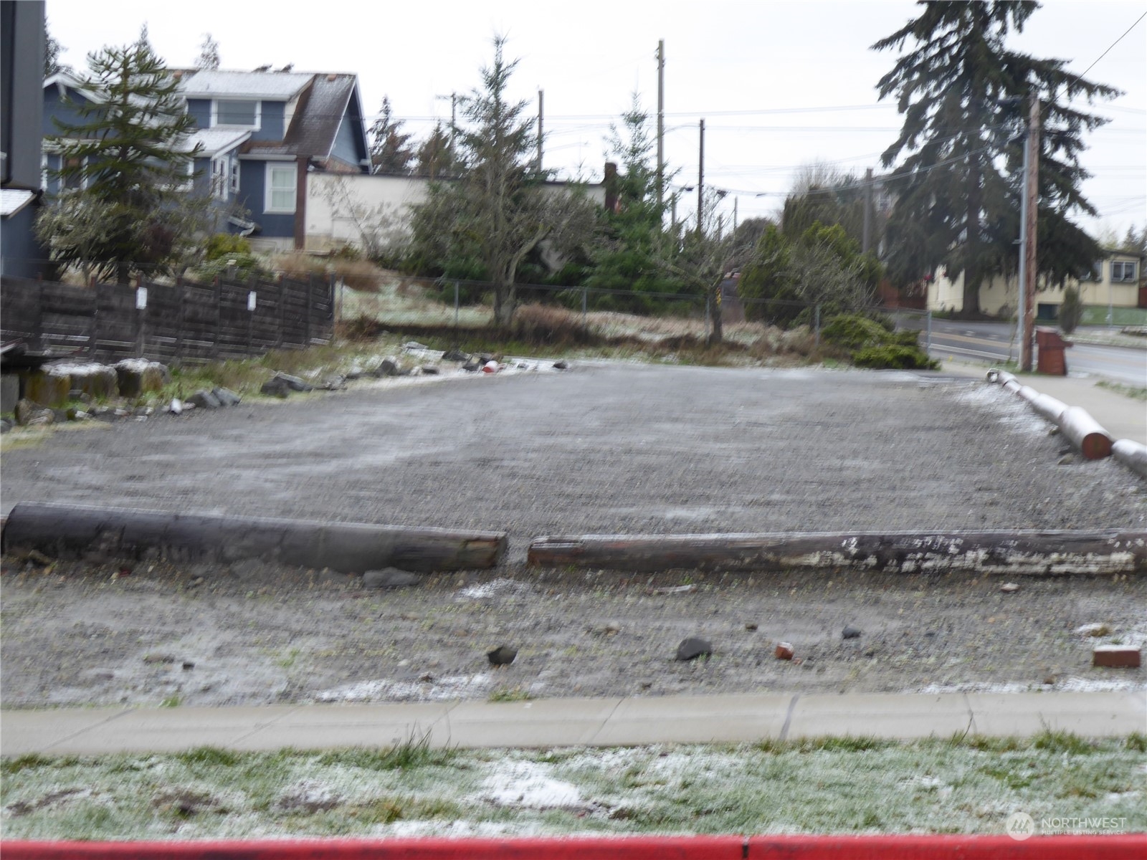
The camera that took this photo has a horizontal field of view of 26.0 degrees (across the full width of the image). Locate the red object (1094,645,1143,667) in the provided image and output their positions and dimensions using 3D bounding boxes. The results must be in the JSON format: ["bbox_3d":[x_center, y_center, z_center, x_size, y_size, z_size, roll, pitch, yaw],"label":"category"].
[{"bbox_3d":[2.406,1.008,11.000,0.200,0.067,0.096,2,2,11],"label":"red object"}]

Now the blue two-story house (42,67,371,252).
[{"bbox_3d":[-13.744,-9.687,90.000,12.000,6.900,8.500,3,3,8],"label":"blue two-story house"}]

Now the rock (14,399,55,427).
[{"bbox_3d":[-6.940,-0.225,32.000,0.510,0.370,0.420,2,3,-12],"label":"rock"}]

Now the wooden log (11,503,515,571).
[{"bbox_3d":[-2.159,0.746,16.750,3.420,0.370,0.360,2,3,8],"label":"wooden log"}]

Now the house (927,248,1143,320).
[{"bbox_3d":[25.268,-8.077,137.000,11.000,3.600,8.000,2,2,7],"label":"house"}]

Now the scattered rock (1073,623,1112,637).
[{"bbox_3d":[2.382,0.919,11.400,0.170,0.065,0.125,1,1,0],"label":"scattered rock"}]

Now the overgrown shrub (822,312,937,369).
[{"bbox_3d":[6.824,-1.991,55.500,2.500,1.200,1.900,2,2,7],"label":"overgrown shrub"}]

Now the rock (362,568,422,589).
[{"bbox_3d":[-0.971,0.794,13.300,0.310,0.115,0.200,1,1,0],"label":"rock"}]

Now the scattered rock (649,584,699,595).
[{"bbox_3d":[0.602,0.956,14.900,0.280,0.060,0.130,2,3,2],"label":"scattered rock"}]

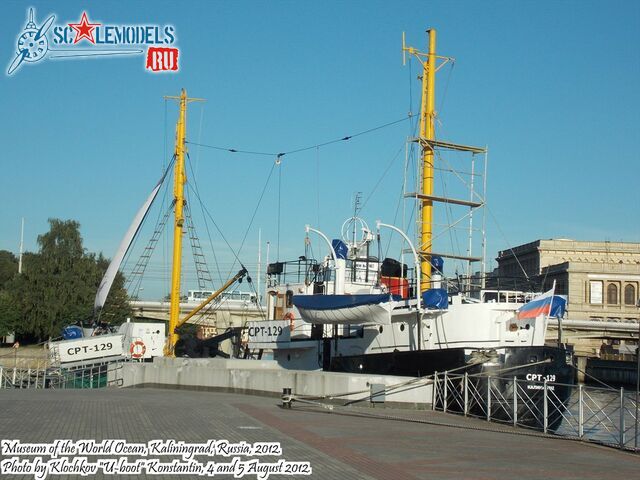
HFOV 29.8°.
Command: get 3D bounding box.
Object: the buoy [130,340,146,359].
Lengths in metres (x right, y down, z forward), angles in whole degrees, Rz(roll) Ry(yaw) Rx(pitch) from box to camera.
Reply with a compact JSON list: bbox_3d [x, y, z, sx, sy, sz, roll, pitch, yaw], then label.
[{"bbox_3d":[-7.294,4.401,48.300,0.710,0.710,0.120,5,-6,-37],"label":"buoy"}]

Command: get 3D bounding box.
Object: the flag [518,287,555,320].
[{"bbox_3d":[7.020,2.069,39.150,1.250,1.030,0.300,1,-5,-6],"label":"flag"}]

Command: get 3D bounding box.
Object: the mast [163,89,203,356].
[{"bbox_3d":[-6.851,-0.818,58.009,2.400,13.020,0.750,5,-5,-37],"label":"mast"}]

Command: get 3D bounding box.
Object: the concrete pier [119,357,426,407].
[{"bbox_3d":[-1.481,4.900,42.079,1.700,1.150,17.550,5,-6,-37],"label":"concrete pier"}]

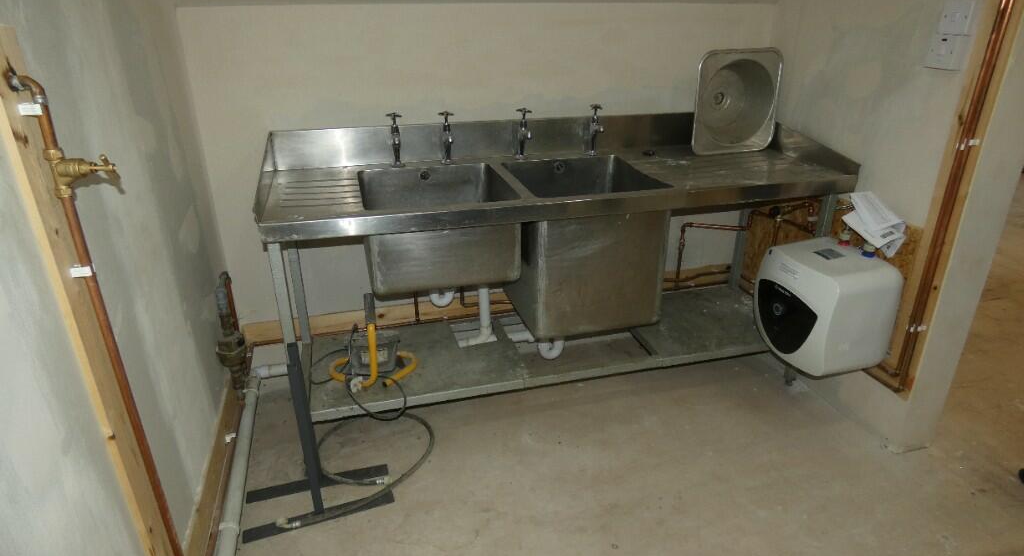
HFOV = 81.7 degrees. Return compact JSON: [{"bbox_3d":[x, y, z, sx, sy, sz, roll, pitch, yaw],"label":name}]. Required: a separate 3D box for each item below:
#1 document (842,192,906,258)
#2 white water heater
[{"bbox_3d":[1.248,-0.192,2.043,0.140,0.040,0.190,-32,44,10],"label":"document"},{"bbox_3d":[1.142,0.087,2.178,0.295,0.375,0.360,-7,24,-14],"label":"white water heater"}]

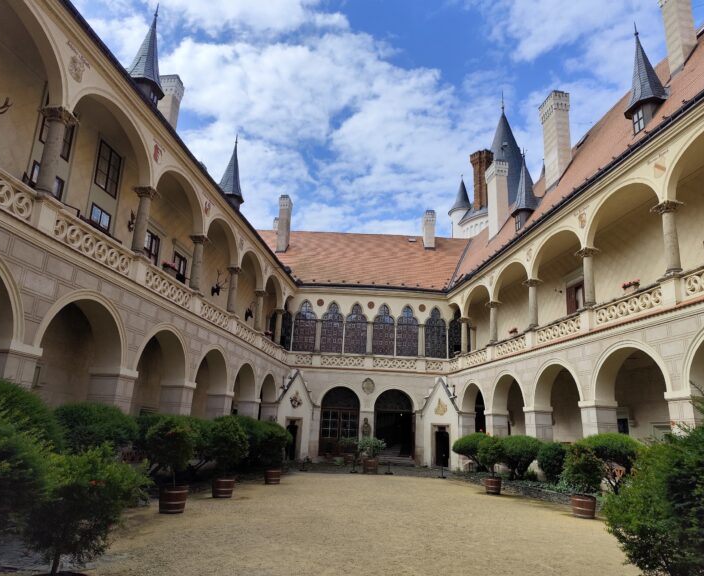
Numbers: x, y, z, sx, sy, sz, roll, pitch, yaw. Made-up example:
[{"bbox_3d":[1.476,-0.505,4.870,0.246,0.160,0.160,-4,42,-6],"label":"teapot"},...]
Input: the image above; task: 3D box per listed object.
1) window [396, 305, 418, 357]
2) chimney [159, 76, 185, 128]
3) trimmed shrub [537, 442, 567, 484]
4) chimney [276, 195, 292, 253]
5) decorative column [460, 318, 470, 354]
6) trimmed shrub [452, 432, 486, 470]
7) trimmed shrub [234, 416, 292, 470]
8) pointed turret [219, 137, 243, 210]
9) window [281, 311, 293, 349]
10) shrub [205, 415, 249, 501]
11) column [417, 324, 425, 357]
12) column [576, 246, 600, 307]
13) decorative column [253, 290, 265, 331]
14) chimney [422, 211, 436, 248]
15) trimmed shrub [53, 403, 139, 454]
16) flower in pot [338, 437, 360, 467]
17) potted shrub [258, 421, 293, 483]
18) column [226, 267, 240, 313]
[{"bbox_3d":[3.176,2.455,29.196,1.280,2.930,0.300,3,-15,-1],"label":"window"},{"bbox_3d":[-8.213,-7.895,22.794,0.816,3.264,0.782,1,-16,7],"label":"chimney"},{"bbox_3d":[6.060,5.331,15.500,1.000,1.280,1.000,5,-15,-7],"label":"trimmed shrub"},{"bbox_3d":[-4.527,-4.223,34.488,0.697,4.114,0.782,1,-16,6],"label":"chimney"},{"bbox_3d":[6.308,2.722,28.409,0.442,2.022,0.442,5,-16,-7],"label":"decorative column"},{"bbox_3d":[5.083,6.809,21.258,1.598,1.632,1.598,-1,-16,13],"label":"trimmed shrub"},{"bbox_3d":[-3.080,5.402,17.765,1.900,1.720,1.900,1,-16,7],"label":"trimmed shrub"},{"bbox_3d":[-5.143,-4.948,22.011,1.200,3.750,1.200,1,-16,7],"label":"pointed turret"},{"bbox_3d":[-4.203,2.193,30.549,1.278,3.222,0.220,3,-16,-3],"label":"window"},{"bbox_3d":[-3.143,4.196,12.761,1.057,1.911,1.057,6,-16,-12],"label":"shrub"},{"bbox_3d":[4.128,3.132,30.032,0.381,1.965,0.381,3,-16,-2],"label":"column"},{"bbox_3d":[7.556,-0.346,16.274,0.560,1.930,0.560,5,-16,-7],"label":"column"},{"bbox_3d":[-4.317,1.091,23.944,0.470,1.780,0.470,1,-15,7],"label":"decorative column"},{"bbox_3d":[5.803,-4.387,38.711,0.850,3.005,0.900,2,-16,0],"label":"chimney"},{"bbox_3d":[-4.547,2.693,8.741,1.600,1.450,1.600,1,-16,7],"label":"trimmed shrub"},{"bbox_3d":[-0.142,8.652,27.134,1.172,1.456,1.055,2,-16,0],"label":"flower in pot"},{"bbox_3d":[-2.550,5.333,16.634,1.120,1.970,1.120,4,-16,-7],"label":"potted shrub"},{"bbox_3d":[-5.004,0.191,21.472,0.494,1.998,0.494,0,-16,7],"label":"column"}]

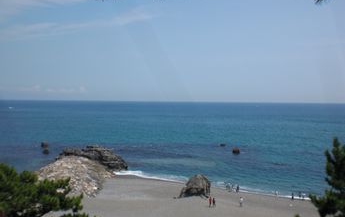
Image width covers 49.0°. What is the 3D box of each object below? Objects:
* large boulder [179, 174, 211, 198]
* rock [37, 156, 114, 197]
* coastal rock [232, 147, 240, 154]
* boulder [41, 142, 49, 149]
[{"bbox_3d":[4.432,15.283,75.300,6.000,4.100,5.000,0,1,0],"label":"large boulder"},{"bbox_3d":[-22.761,14.632,88.000,16.500,6.800,20.000,0,1,-8],"label":"rock"},{"bbox_3d":[24.830,16.411,147.000,2.900,2.200,2.700,0,1,0],"label":"coastal rock"},{"bbox_3d":[-53.250,15.512,158.000,3.000,2.600,2.800,0,1,0],"label":"boulder"}]

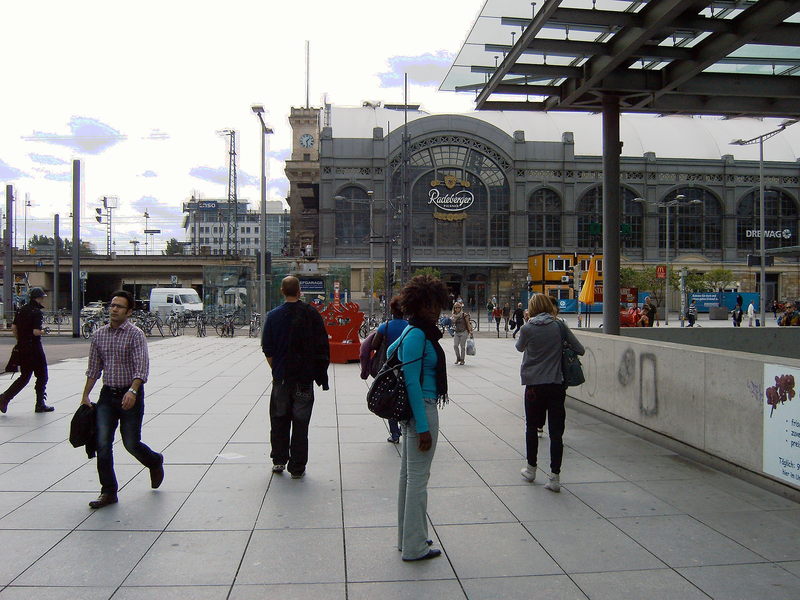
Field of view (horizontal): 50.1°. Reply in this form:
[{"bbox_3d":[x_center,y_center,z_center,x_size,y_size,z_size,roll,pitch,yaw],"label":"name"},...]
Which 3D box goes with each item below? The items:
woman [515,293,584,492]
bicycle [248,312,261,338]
[{"bbox_3d":[1.303,0.782,7.450,0.580,1.670,0.480,0,0,-7],"label":"woman"},{"bbox_3d":[-6.758,1.263,39.800,0.580,1.100,1.720,0,0,3],"label":"bicycle"}]

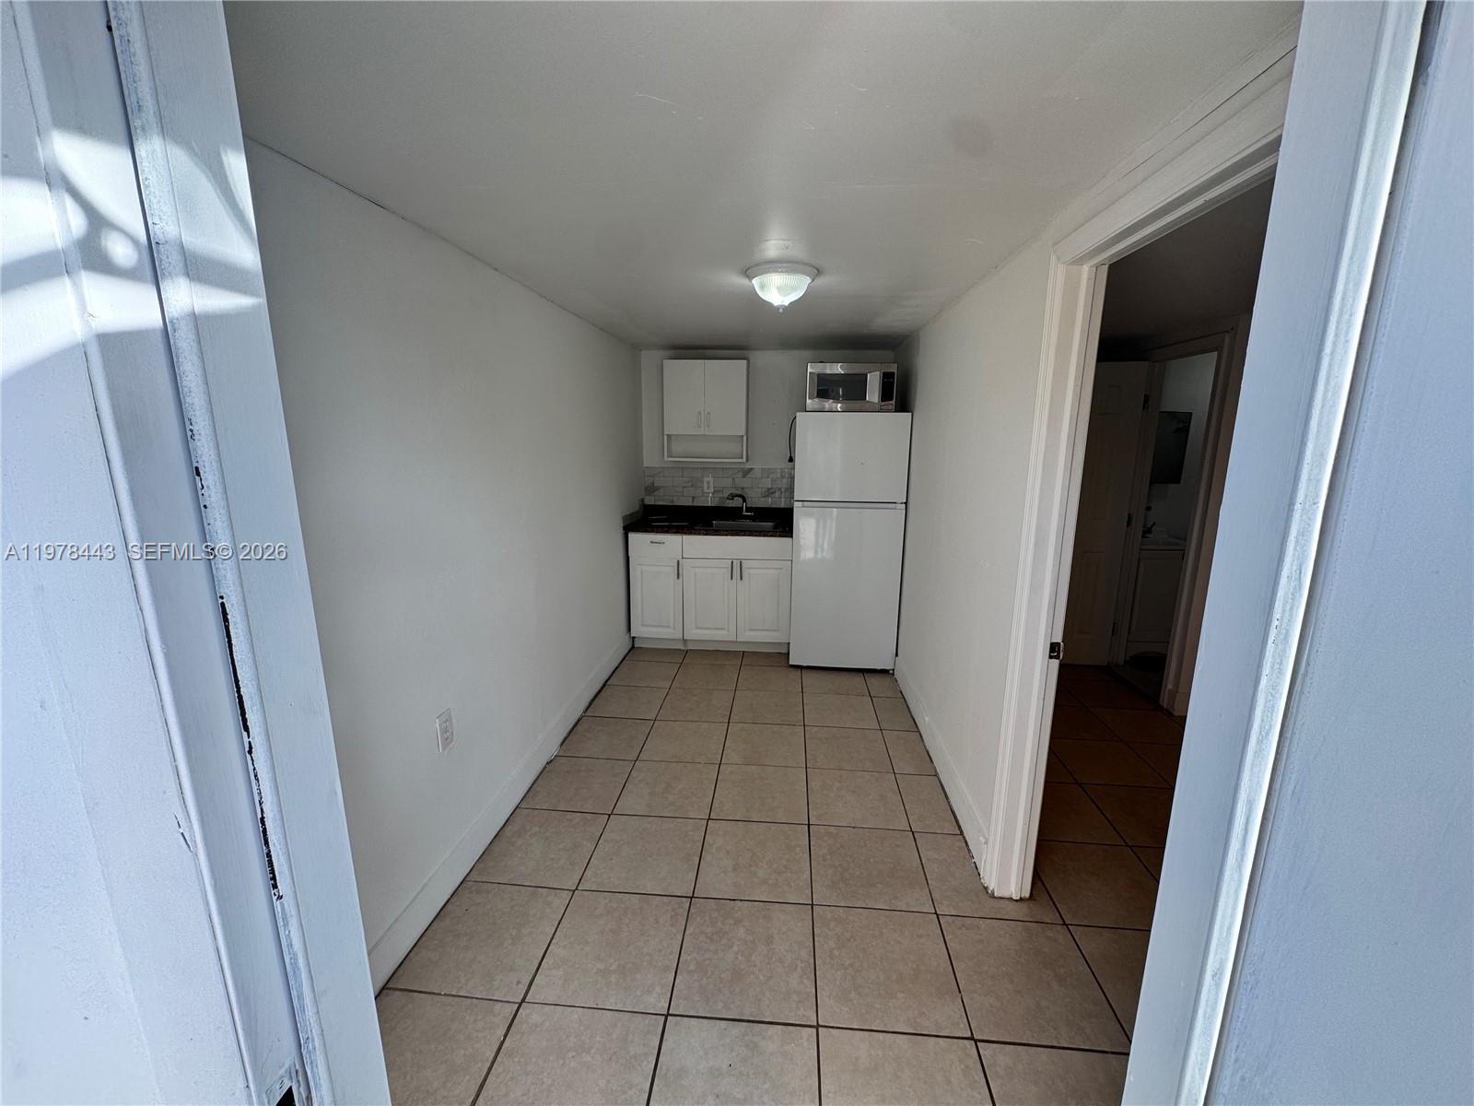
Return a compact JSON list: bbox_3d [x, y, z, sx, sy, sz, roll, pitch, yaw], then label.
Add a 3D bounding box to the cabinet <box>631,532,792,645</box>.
[{"bbox_3d":[-0.159,0.184,4.422,1.120,0.762,0.605,1,12,5],"label":"cabinet"}]

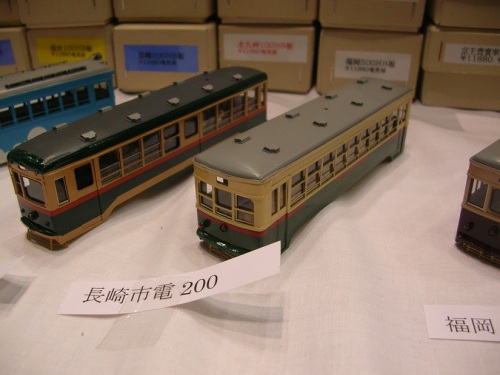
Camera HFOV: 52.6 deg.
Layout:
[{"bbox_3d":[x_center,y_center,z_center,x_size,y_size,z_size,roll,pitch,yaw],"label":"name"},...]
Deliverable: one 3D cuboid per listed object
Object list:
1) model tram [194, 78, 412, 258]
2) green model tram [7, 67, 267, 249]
[{"bbox_3d":[0.030,-0.016,0.215,0.029,0.039,0.133,20,33,33],"label":"model tram"},{"bbox_3d":[-0.041,-0.025,0.236,0.028,0.038,0.147,17,32,30],"label":"green model tram"}]

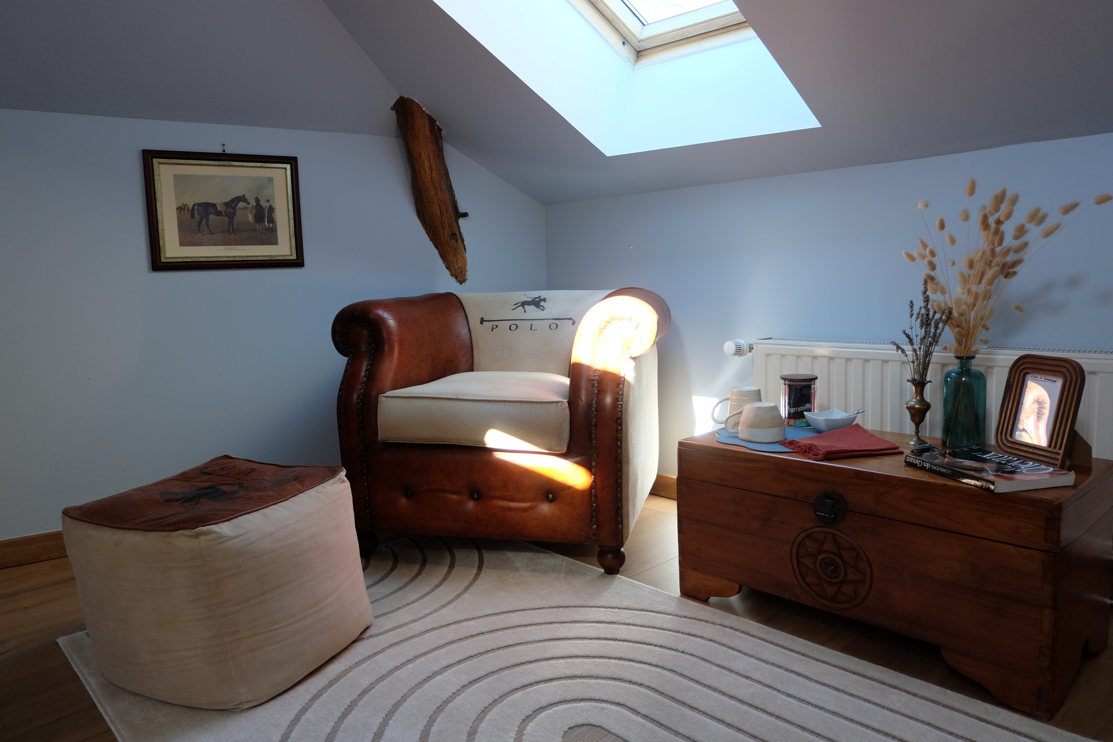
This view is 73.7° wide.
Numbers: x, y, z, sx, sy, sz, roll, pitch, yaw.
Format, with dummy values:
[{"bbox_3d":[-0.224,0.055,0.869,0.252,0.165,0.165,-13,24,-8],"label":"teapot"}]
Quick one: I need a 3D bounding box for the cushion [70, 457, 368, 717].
[{"bbox_3d":[-0.742,0.450,1.685,0.443,0.390,0.471,1,7,22],"label":"cushion"}]

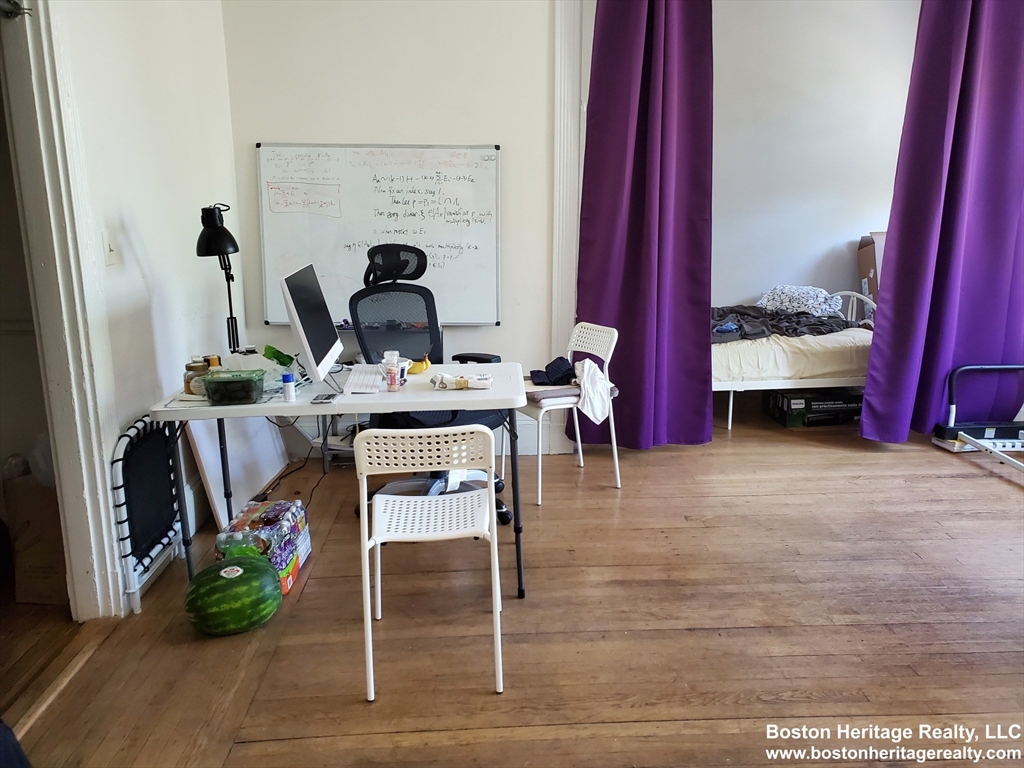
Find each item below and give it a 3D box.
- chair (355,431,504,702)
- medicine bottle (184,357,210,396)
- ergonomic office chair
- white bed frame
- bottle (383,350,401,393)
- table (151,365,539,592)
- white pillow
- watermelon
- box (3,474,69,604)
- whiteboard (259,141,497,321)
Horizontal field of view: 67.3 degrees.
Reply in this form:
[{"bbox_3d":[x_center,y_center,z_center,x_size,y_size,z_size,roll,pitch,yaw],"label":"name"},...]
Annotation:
[{"bbox_3d":[-0.234,0.457,2.322,0.420,0.775,0.485,-1,12,-4],"label":"chair"},{"bbox_3d":[-1.098,-0.032,2.681,0.081,0.117,0.081,-1,12,-3],"label":"medicine bottle"},{"bbox_3d":[-0.369,-0.011,3.464,0.680,1.210,0.690,-12,17,-43],"label":"ergonomic office chair"},{"bbox_3d":[1.318,-0.214,5.303,1.980,0.820,1.000,-2,12,-7],"label":"white bed frame"},{"bbox_3d":[-0.423,-0.046,2.684,0.053,0.141,0.053,-1,12,-3],"label":"bottle"},{"bbox_3d":[-0.576,0.352,2.909,1.230,0.735,0.625,-1,12,-2],"label":"table"},{"bbox_3d":[1.992,-0.566,5.331,0.580,0.210,0.410,-2,12,-7],"label":"white pillow"},{"bbox_3d":[-0.904,0.690,2.511,0.300,0.244,0.245,-7,14,-27],"label":"watermelon"},{"bbox_3d":[-1.623,0.509,2.831,0.250,0.470,0.360,0,12,3],"label":"box"},{"bbox_3d":[-0.670,-0.757,3.961,1.220,0.915,0.025,-1,11,-3],"label":"whiteboard"}]

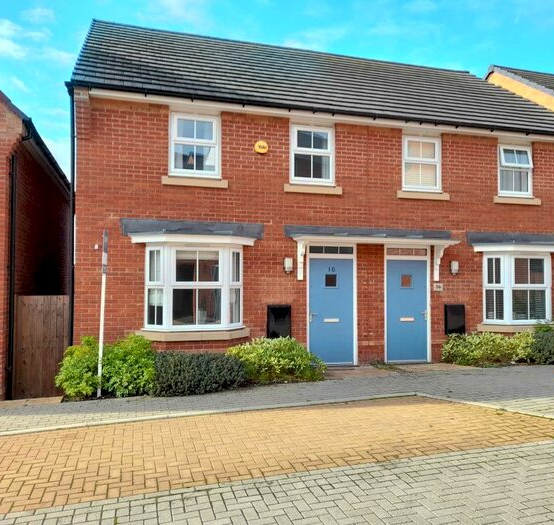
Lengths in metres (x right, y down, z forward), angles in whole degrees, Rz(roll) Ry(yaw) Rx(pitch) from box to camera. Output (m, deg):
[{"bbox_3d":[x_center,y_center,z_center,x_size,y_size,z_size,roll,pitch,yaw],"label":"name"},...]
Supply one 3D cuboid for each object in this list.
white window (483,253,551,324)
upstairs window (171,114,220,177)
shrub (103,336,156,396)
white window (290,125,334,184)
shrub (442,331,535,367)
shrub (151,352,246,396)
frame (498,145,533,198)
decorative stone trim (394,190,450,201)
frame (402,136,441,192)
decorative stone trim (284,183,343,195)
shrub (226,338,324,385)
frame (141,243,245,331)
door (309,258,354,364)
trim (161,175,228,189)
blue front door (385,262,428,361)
[{"bbox_3d":[4.976,0.531,10.163,1.670,1.430,0.420,1,-2,-16],"label":"white window"},{"bbox_3d":[-1.402,-2.008,8.712,0.885,1.120,0.100,1,-2,-16],"label":"upstairs window"},{"bbox_3d":[-2.259,1.561,7.727,0.785,0.895,0.736,1,-2,-15],"label":"shrub"},{"bbox_3d":[0.665,-1.959,9.293,0.885,1.104,0.099,1,-2,-15],"label":"white window"},{"bbox_3d":[3.952,1.600,9.475,1.819,0.656,0.726,1,-2,-15],"label":"shrub"},{"bbox_3d":[-1.204,1.697,7.894,1.422,0.626,0.666,1,-2,-15],"label":"shrub"},{"bbox_3d":[4.955,-1.881,10.463,0.865,1.085,0.150,1,-2,-16],"label":"frame"},{"bbox_3d":[2.846,-1.298,9.847,1.148,0.134,0.139,1,-2,-15],"label":"decorative stone trim"},{"bbox_3d":[2.846,-1.927,9.910,0.860,1.090,0.100,1,-2,-16],"label":"frame"},{"bbox_3d":[0.652,-1.321,9.219,1.120,0.140,0.130,1,-2,-16],"label":"decorative stone trim"},{"bbox_3d":[-0.016,1.597,8.360,1.611,0.736,0.766,1,-2,-15],"label":"shrub"},{"bbox_3d":[-1.346,0.418,8.381,1.670,1.430,0.420,1,-2,-16],"label":"frame"},{"bbox_3d":[1.012,0.896,9.333,0.870,1.930,0.070,1,-2,-16],"label":"door"},{"bbox_3d":[-1.400,-1.366,8.679,1.128,0.139,0.139,1,-2,-15],"label":"trim"},{"bbox_3d":[2.513,0.931,9.756,0.870,1.930,0.070,1,-2,-16],"label":"blue front door"}]

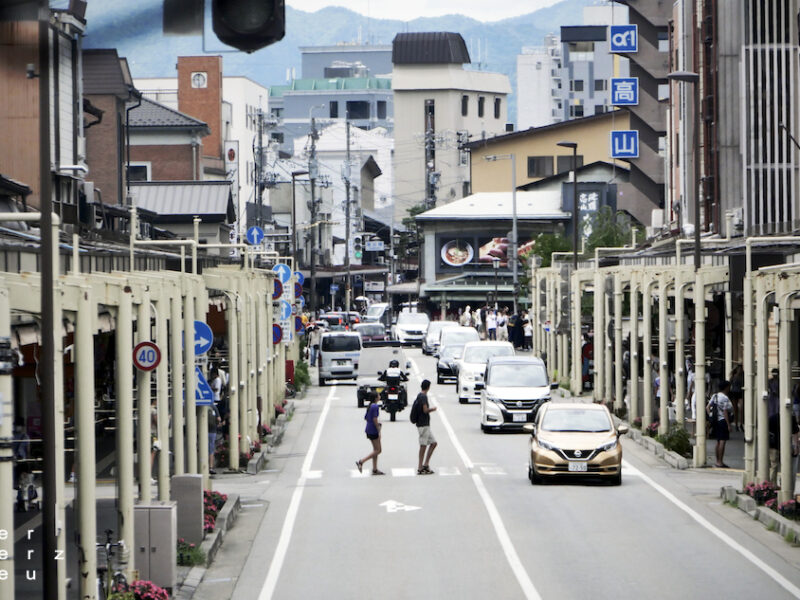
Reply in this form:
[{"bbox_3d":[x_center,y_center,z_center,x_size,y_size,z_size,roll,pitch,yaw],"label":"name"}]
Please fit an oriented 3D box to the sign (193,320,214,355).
[{"bbox_3d":[-3.485,0.661,90.500,0.590,0.590,0.050,0,0,6],"label":"sign"}]

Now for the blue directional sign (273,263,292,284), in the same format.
[{"bbox_3d":[-3.606,-0.794,161.000,0.600,0.623,0.050,-1,0,0],"label":"blue directional sign"}]

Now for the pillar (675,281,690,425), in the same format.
[{"bbox_3d":[5.840,1.299,109.500,0.175,3.491,0.175,-1,0,0],"label":"pillar"}]

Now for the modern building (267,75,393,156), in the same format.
[{"bbox_3d":[-4.281,-12.838,620.746,17.901,25.932,15.000,0,0,27],"label":"modern building"}]

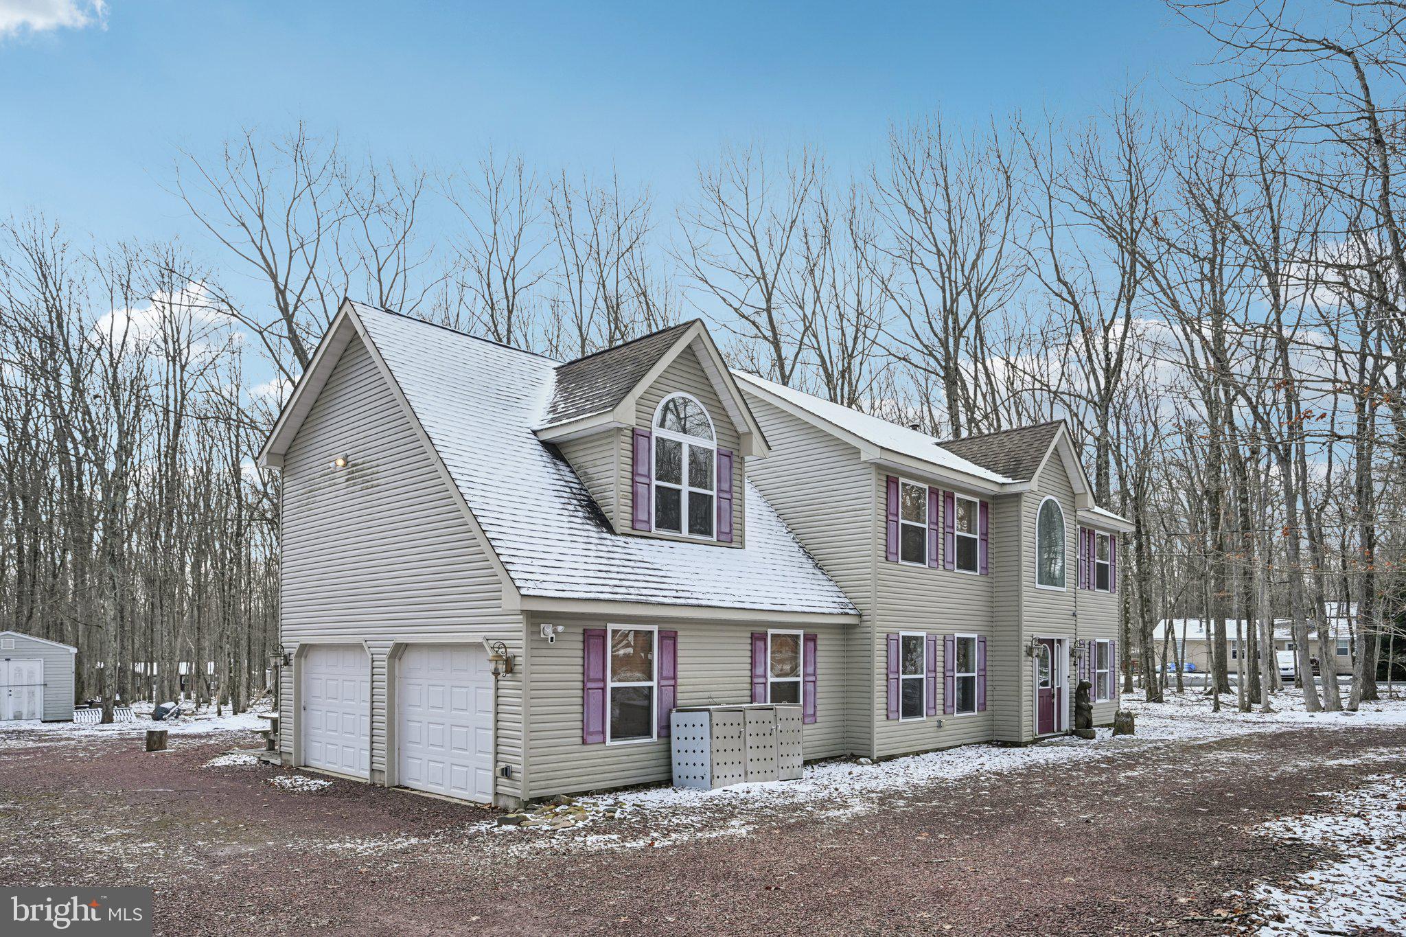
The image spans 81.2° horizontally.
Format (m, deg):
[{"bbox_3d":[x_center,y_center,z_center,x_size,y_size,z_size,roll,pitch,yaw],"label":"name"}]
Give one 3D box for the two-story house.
[{"bbox_3d":[1.850,1.970,18.350,9.500,7.650,18.600,-10,-15,43],"label":"two-story house"}]

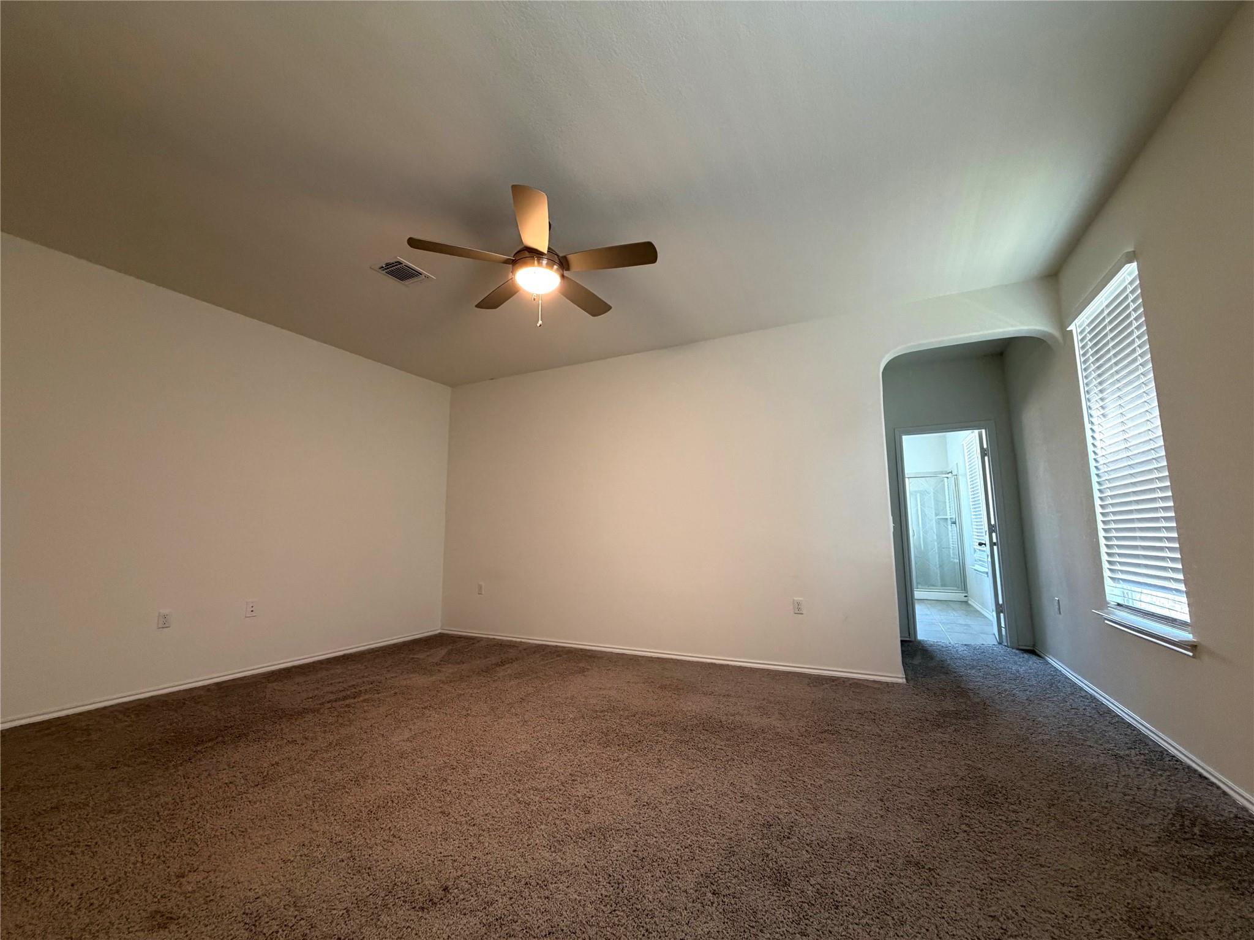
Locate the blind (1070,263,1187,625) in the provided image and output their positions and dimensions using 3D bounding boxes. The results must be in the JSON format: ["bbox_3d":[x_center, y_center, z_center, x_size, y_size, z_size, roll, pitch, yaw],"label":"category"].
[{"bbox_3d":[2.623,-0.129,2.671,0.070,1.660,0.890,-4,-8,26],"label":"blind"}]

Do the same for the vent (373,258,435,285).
[{"bbox_3d":[-1.465,-1.283,3.331,0.258,0.020,0.304,-4,-8,26],"label":"vent"}]

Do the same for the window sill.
[{"bbox_3d":[2.592,0.806,2.550,0.120,0.085,0.970,-4,-8,26],"label":"window sill"}]

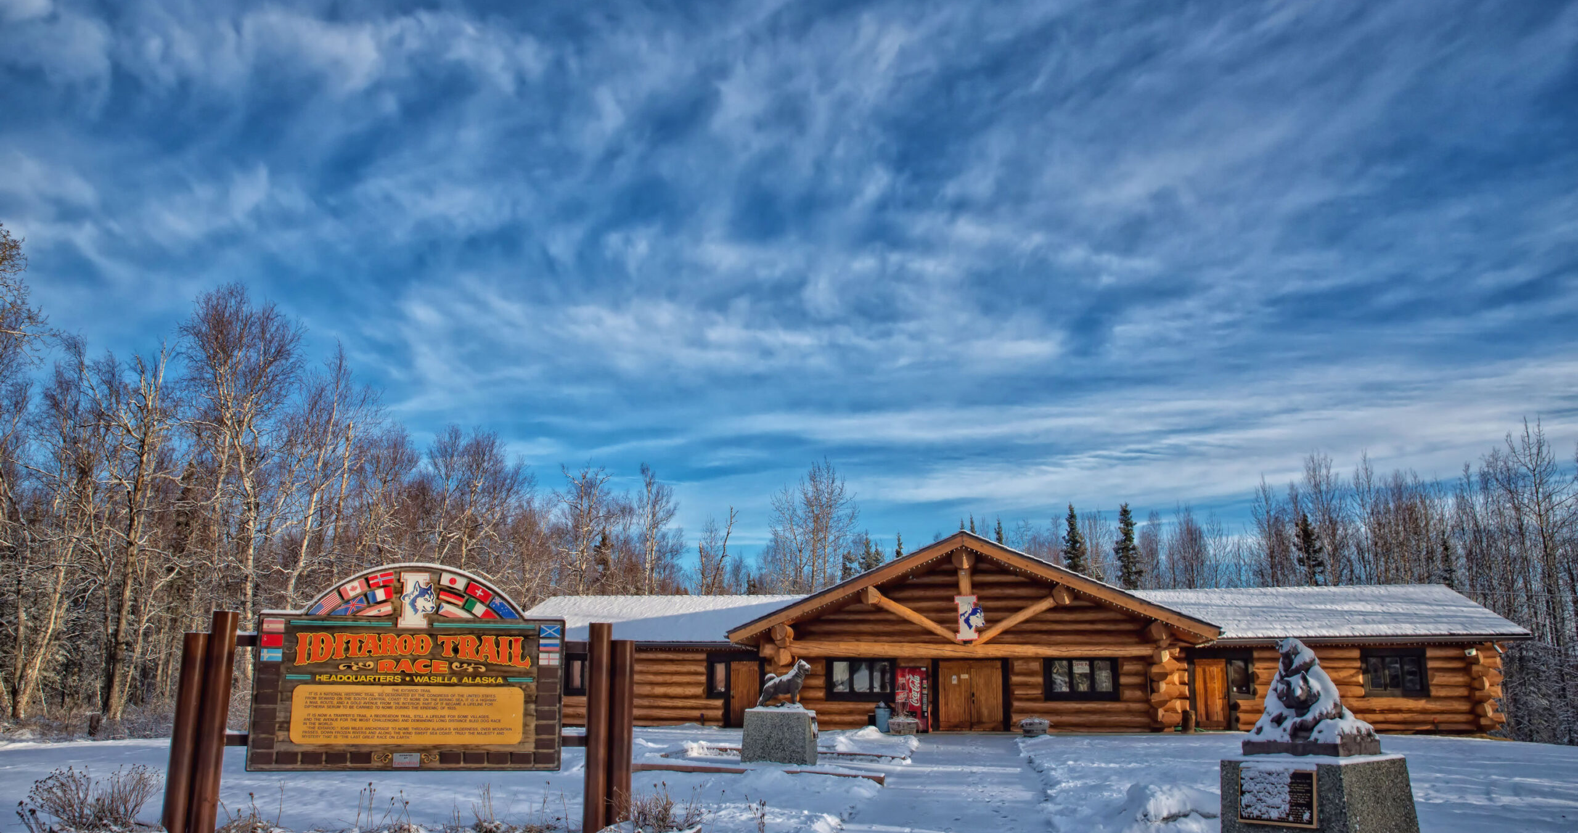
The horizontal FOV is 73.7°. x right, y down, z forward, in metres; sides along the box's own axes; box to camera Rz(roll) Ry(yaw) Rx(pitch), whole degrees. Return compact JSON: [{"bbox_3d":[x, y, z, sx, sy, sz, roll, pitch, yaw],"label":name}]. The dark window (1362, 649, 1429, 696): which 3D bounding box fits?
[{"bbox_3d":[17.186,7.253,29.863,1.630,1.275,0.150,-2,-12,12],"label":"dark window"}]

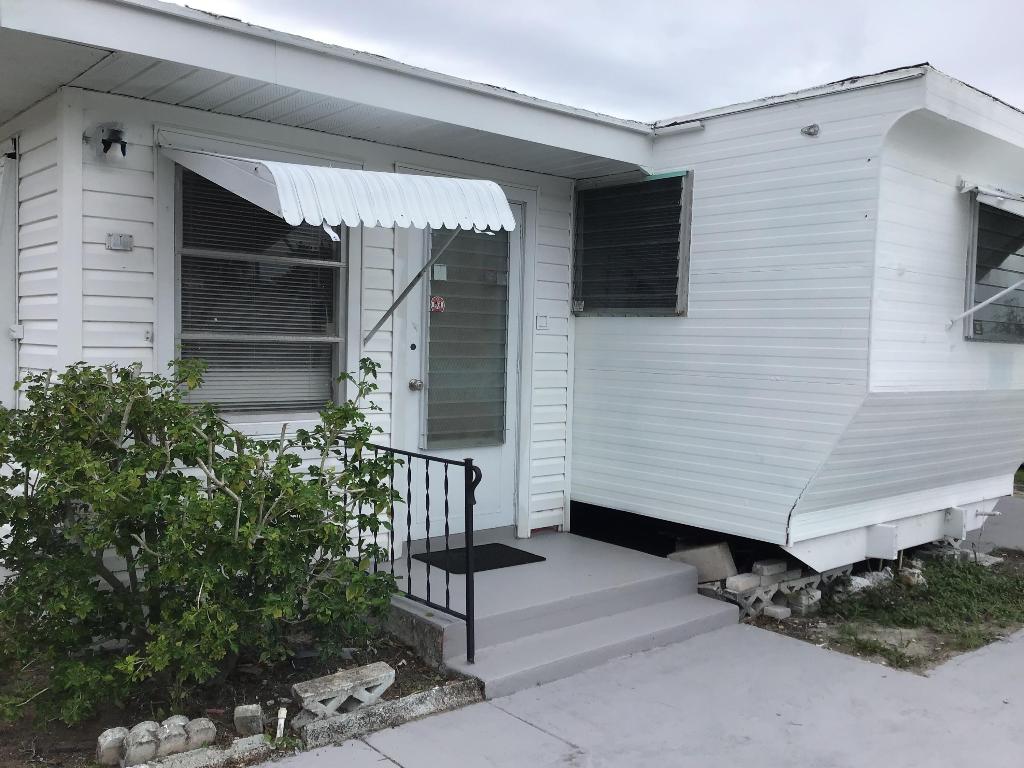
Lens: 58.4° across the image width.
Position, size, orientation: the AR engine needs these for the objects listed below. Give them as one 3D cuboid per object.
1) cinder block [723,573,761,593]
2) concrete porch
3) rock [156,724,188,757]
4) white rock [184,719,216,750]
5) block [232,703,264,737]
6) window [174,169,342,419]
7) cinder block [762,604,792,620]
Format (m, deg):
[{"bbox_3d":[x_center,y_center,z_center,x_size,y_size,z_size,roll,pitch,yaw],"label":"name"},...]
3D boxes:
[{"bbox_3d":[1.303,1.118,5.171,0.205,0.060,0.085,-1,4,-41],"label":"cinder block"},{"bbox_3d":[0.109,1.155,4.956,1.815,0.253,1.403,-1,4,-41],"label":"concrete porch"},{"bbox_3d":[-1.215,1.254,3.247,0.105,0.087,0.095,-1,4,-41],"label":"rock"},{"bbox_3d":[-1.140,1.253,3.310,0.105,0.087,0.095,-1,4,-41],"label":"white rock"},{"bbox_3d":[-0.979,1.260,3.442,0.098,0.076,0.095,-1,3,-12],"label":"block"},{"bbox_3d":[-1.244,-0.455,4.610,0.933,1.220,0.090,-1,4,-41],"label":"window"},{"bbox_3d":[1.514,1.289,5.201,0.125,0.052,0.105,-1,4,-41],"label":"cinder block"}]

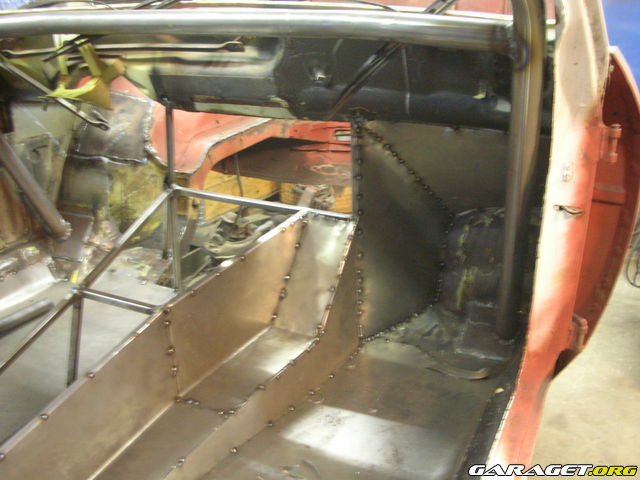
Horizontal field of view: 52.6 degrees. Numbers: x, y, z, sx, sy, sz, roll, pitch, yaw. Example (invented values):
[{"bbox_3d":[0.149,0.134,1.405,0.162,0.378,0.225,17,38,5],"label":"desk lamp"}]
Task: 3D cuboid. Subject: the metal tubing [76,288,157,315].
[{"bbox_3d":[-0.397,0.119,1.260,0.187,0.017,0.017,10,16,21],"label":"metal tubing"}]

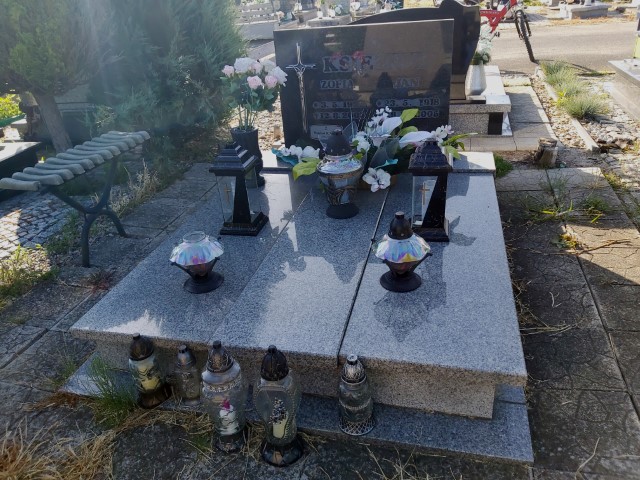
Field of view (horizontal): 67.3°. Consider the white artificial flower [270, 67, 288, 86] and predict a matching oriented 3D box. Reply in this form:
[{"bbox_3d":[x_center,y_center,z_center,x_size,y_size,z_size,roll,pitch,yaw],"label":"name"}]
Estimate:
[{"bbox_3d":[-0.205,-0.826,2.428,0.092,0.080,0.090,-5,28,0],"label":"white artificial flower"}]

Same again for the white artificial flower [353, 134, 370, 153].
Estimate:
[{"bbox_3d":[0.213,-0.496,2.471,0.090,0.110,0.080,-3,29,5],"label":"white artificial flower"}]

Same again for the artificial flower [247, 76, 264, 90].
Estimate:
[{"bbox_3d":[-0.320,-0.777,2.386,0.080,0.068,0.075,-5,28,0],"label":"artificial flower"}]

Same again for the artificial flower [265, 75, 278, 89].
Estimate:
[{"bbox_3d":[-0.249,-0.814,2.469,0.073,0.070,0.073,-8,28,-3],"label":"artificial flower"}]

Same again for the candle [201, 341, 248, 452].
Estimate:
[{"bbox_3d":[-0.268,0.441,1.350,0.118,0.375,0.118,-5,28,0],"label":"candle"}]

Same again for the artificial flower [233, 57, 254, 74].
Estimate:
[{"bbox_3d":[-0.393,-0.897,2.472,0.110,0.085,0.100,-9,29,-6],"label":"artificial flower"}]

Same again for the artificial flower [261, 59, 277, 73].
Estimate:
[{"bbox_3d":[-0.266,-0.902,2.486,0.085,0.070,0.080,-8,28,-3],"label":"artificial flower"}]

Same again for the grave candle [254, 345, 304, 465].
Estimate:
[{"bbox_3d":[-0.114,0.445,1.308,0.122,0.380,0.120,-5,28,0],"label":"grave candle"}]

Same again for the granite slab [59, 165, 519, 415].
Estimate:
[{"bbox_3d":[0.037,0.068,2.198,1.510,0.204,1.507,2,29,15],"label":"granite slab"}]

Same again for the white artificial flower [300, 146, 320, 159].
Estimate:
[{"bbox_3d":[-0.052,-0.479,2.630,0.105,0.065,0.075,-6,28,0],"label":"white artificial flower"}]

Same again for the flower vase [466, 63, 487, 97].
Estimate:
[{"bbox_3d":[1.253,-1.285,3.848,0.150,0.240,0.150,-5,28,0],"label":"flower vase"}]

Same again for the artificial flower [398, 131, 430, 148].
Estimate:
[{"bbox_3d":[0.470,-0.500,2.393,0.150,0.070,0.085,-5,28,0],"label":"artificial flower"}]

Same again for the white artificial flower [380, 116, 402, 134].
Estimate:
[{"bbox_3d":[0.359,-0.575,2.414,0.110,0.080,0.090,-5,28,0],"label":"white artificial flower"}]

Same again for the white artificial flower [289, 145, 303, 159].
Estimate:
[{"bbox_3d":[-0.136,-0.491,2.670,0.070,0.060,0.060,-5,28,0],"label":"white artificial flower"}]

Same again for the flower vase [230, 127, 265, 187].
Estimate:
[{"bbox_3d":[-0.405,-0.476,2.740,0.155,0.305,0.155,2,29,15],"label":"flower vase"}]

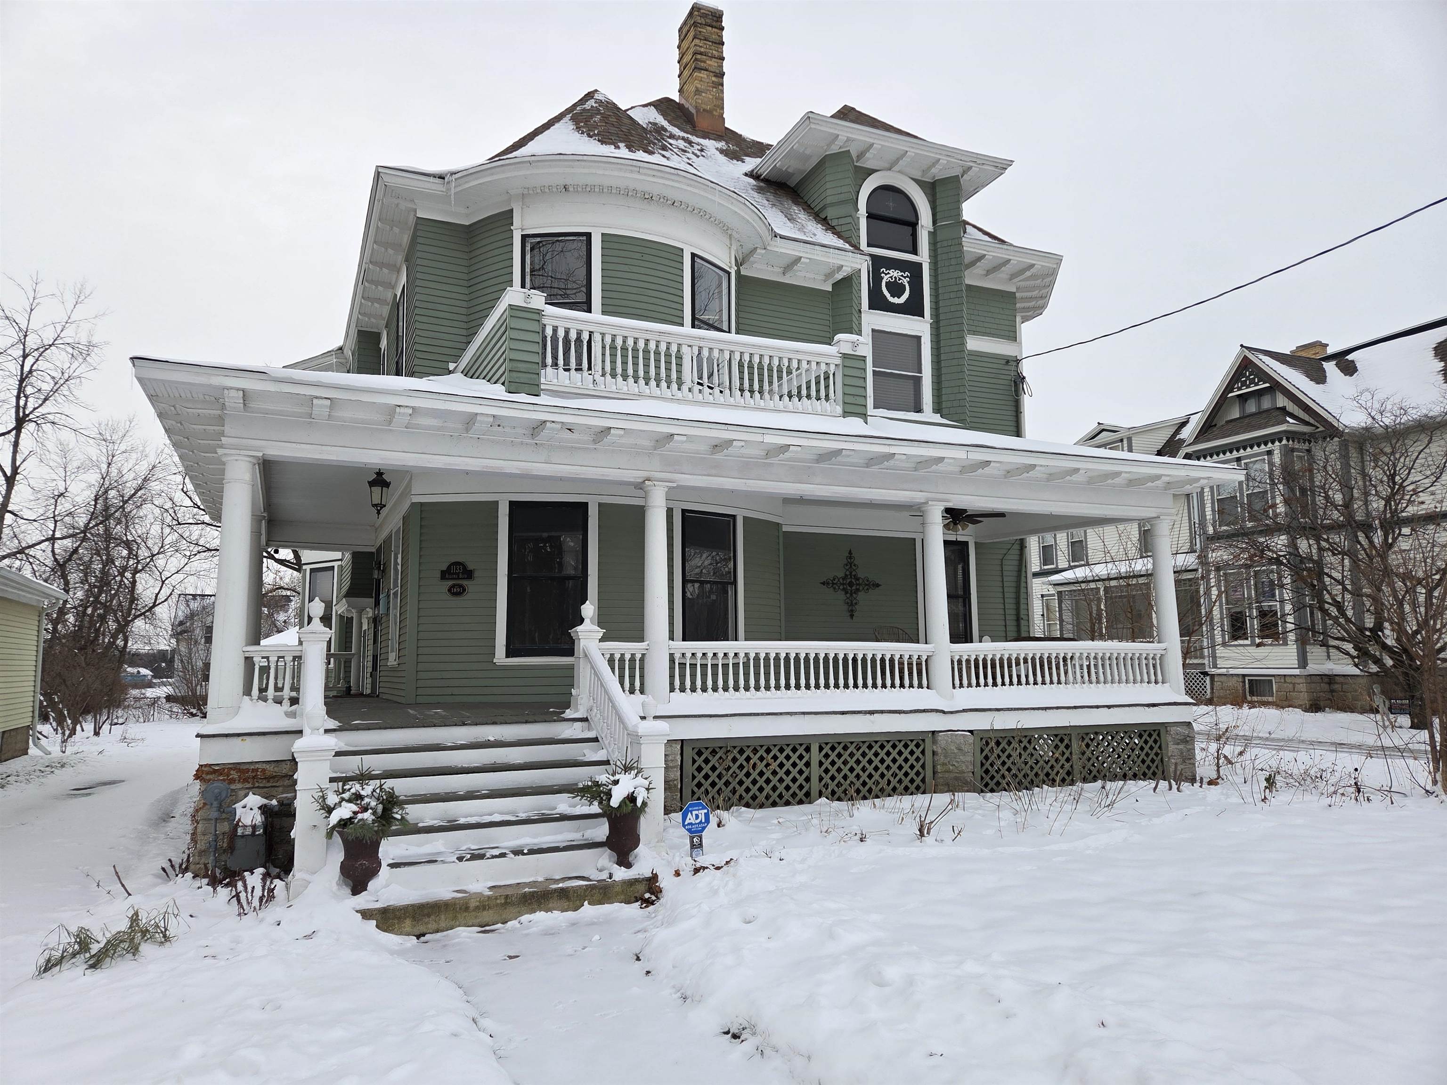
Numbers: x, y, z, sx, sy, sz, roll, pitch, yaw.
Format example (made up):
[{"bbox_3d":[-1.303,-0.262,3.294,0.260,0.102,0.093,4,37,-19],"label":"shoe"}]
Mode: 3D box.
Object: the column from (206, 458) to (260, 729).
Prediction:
[{"bbox_3d":[-4.297,0.408,8.439,0.315,2.374,0.315,3,-8,-24],"label":"column"}]

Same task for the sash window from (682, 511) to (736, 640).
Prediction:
[{"bbox_3d":[-0.172,0.512,11.811,0.870,1.760,0.140,5,-10,-39],"label":"sash window"}]

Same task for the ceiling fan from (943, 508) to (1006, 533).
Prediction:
[{"bbox_3d":[3.098,-0.362,12.823,1.300,0.480,1.300,3,-8,-24],"label":"ceiling fan"}]

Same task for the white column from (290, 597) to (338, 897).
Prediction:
[{"bbox_3d":[-3.002,1.474,7.046,0.286,2.163,0.286,3,-8,-24],"label":"white column"}]

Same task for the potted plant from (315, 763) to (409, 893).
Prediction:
[{"bbox_3d":[-2.646,2.110,7.011,0.630,0.946,0.591,3,-8,-24],"label":"potted plant"}]

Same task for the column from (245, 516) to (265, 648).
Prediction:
[{"bbox_3d":[-5.669,0.806,11.486,0.320,2.320,0.320,3,-8,-24],"label":"column"}]

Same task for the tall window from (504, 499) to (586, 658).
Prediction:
[{"bbox_3d":[-2.006,0.418,10.939,0.900,1.760,0.140,1,-8,-9],"label":"tall window"}]

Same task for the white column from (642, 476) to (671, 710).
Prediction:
[{"bbox_3d":[-0.703,0.579,10.042,0.315,2.374,0.315,-1,-8,0],"label":"white column"}]

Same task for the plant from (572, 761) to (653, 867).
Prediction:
[{"bbox_3d":[-0.884,2.223,7.793,0.640,0.880,0.591,-1,-8,0],"label":"plant"}]

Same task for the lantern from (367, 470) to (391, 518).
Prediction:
[{"bbox_3d":[-3.557,-0.500,9.909,0.250,0.530,0.250,3,-8,-24],"label":"lantern"}]

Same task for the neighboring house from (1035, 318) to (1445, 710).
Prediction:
[{"bbox_3d":[18.842,-0.531,30.195,10.000,11.100,16.500,3,-8,-24],"label":"neighboring house"}]

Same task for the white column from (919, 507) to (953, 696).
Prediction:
[{"bbox_3d":[2.541,0.734,11.489,0.315,2.374,0.315,3,-8,-24],"label":"white column"}]

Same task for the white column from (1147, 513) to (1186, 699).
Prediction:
[{"bbox_3d":[6.012,0.899,13.038,0.315,2.374,0.315,3,-8,-24],"label":"white column"}]

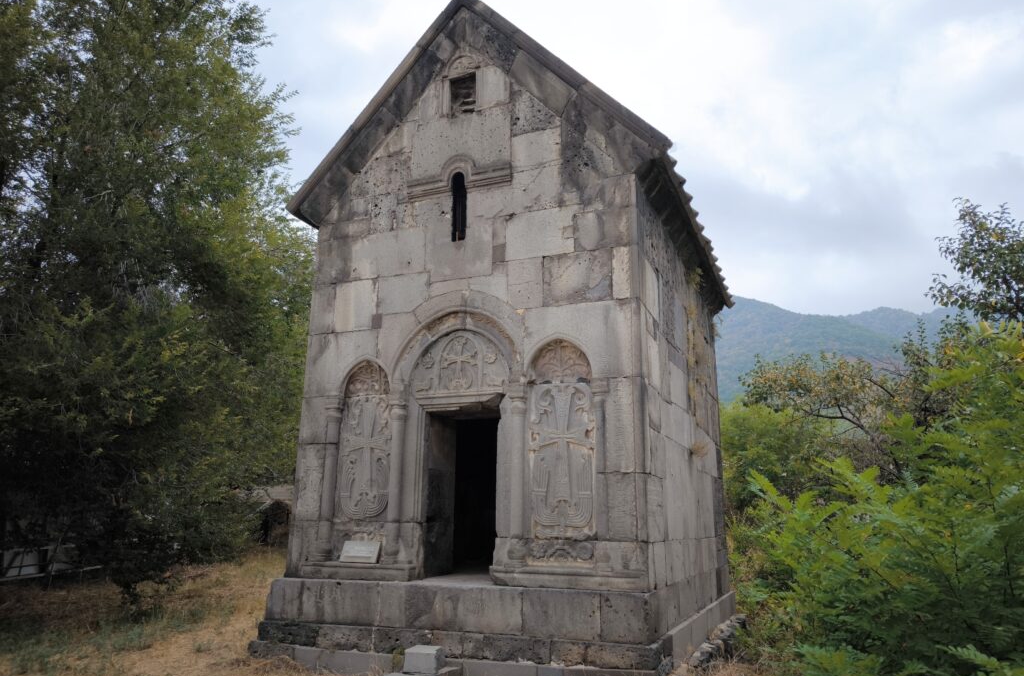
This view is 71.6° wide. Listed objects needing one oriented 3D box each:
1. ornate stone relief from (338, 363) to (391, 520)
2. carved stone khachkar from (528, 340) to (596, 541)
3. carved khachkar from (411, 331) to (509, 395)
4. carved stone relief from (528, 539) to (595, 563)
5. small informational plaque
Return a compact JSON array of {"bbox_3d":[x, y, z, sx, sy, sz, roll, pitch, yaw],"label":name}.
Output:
[{"bbox_3d":[-1.814,1.262,8.978,0.751,2.034,0.117,-5,-16,22],"label":"ornate stone relief"},{"bbox_3d":[0.581,1.095,7.982,0.783,2.234,0.117,-5,-16,22],"label":"carved stone khachkar"},{"bbox_3d":[-0.602,0.312,8.715,1.282,0.824,0.126,-5,-16,22],"label":"carved khachkar"},{"bbox_3d":[0.547,2.289,7.601,0.751,0.230,0.117,-5,-16,22],"label":"carved stone relief"},{"bbox_3d":[-1.827,2.558,8.483,0.517,0.257,0.032,-5,-29,22],"label":"small informational plaque"}]

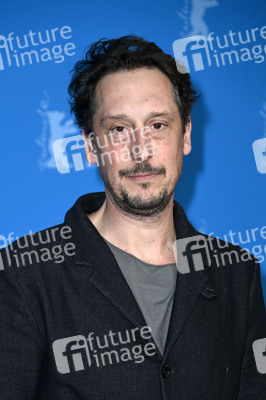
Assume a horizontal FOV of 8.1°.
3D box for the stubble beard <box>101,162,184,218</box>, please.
[{"bbox_3d":[0.013,-0.017,2.970,0.126,0.089,0.090,-4,0,-2],"label":"stubble beard"}]

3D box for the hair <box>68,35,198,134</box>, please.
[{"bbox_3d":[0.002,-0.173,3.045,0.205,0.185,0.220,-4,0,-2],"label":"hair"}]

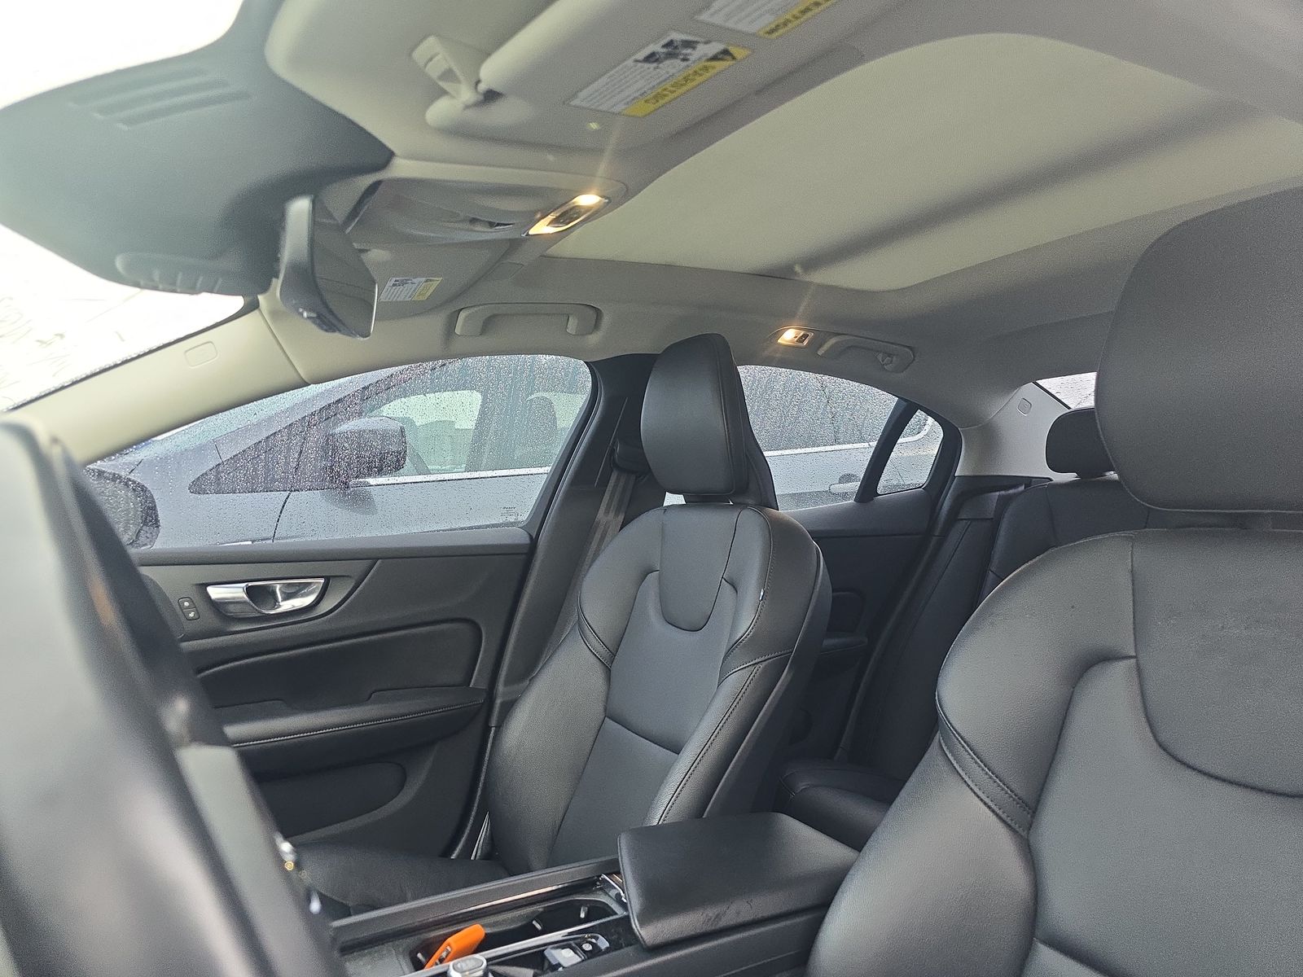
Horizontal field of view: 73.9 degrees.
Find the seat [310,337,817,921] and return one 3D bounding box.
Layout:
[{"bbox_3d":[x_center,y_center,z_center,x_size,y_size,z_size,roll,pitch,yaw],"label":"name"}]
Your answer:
[{"bbox_3d":[-0.190,0.300,1.090,0.830,1.030,0.540,0,0,-29],"label":"seat"}]

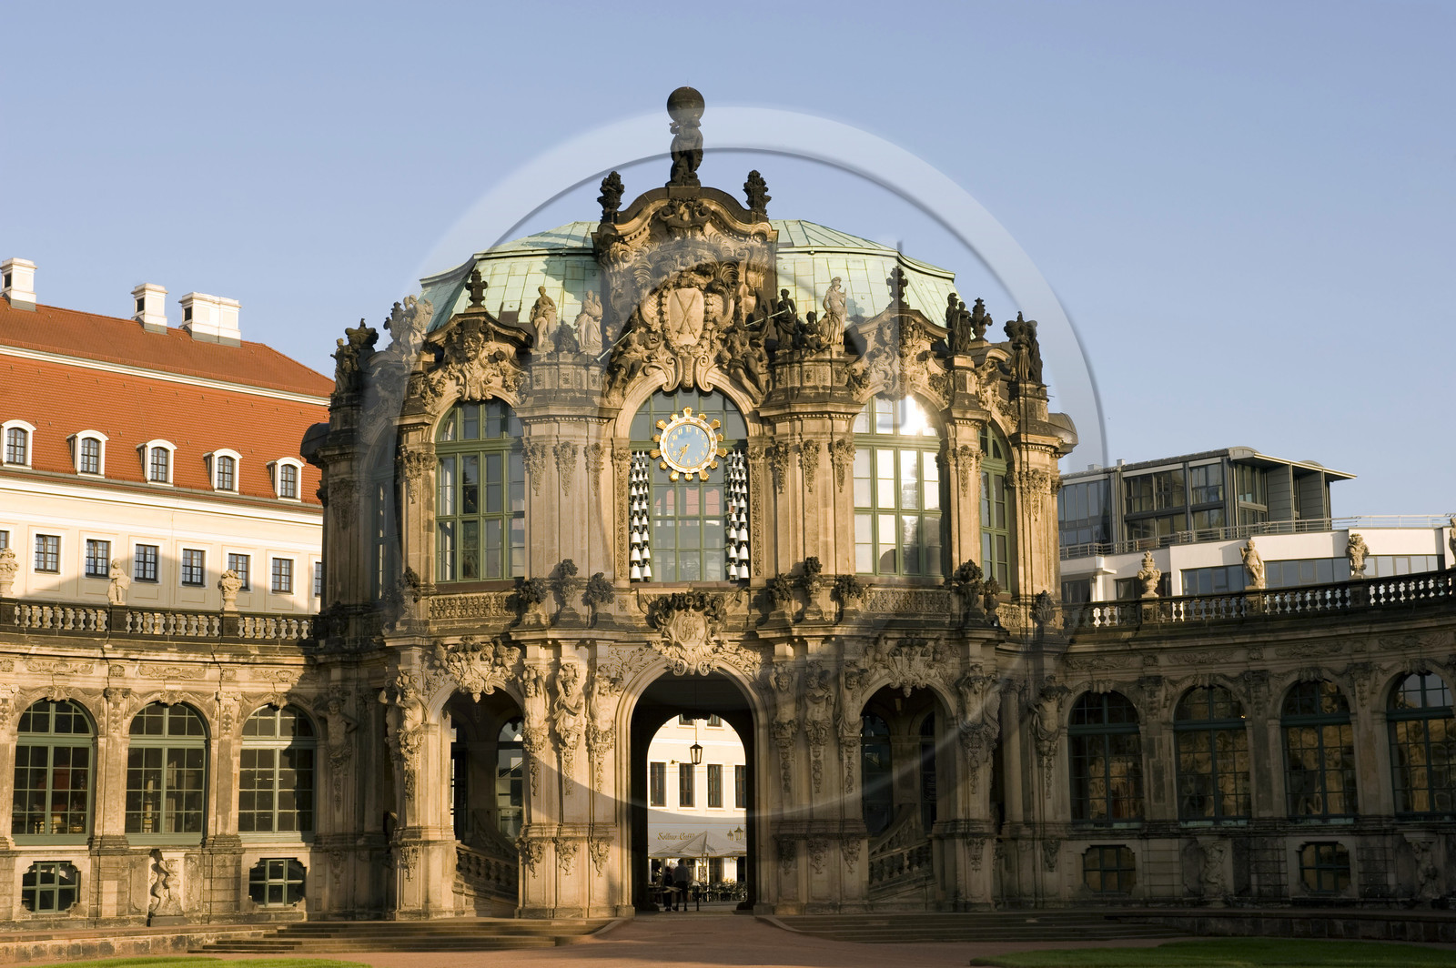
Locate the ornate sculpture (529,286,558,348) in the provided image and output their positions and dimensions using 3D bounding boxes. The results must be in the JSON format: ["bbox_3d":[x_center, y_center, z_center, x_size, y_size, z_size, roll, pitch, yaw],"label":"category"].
[{"bbox_3d":[-5.681,-5.135,69.554,0.786,1.730,0.750,-2,-9,5],"label":"ornate sculpture"}]

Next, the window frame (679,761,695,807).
[{"bbox_3d":[-2.225,16.322,122.985,0.250,2.420,1.120,-9,-13,42],"label":"window frame"}]

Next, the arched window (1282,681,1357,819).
[{"bbox_3d":[18.580,8.365,71.138,2.250,4.200,0.320,-9,-12,41],"label":"arched window"}]

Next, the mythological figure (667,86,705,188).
[{"bbox_3d":[-1.329,-10.843,70.664,1.148,2.910,1.100,-1,-9,0],"label":"mythological figure"}]

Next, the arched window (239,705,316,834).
[{"bbox_3d":[-14.513,9.252,72.901,2.380,4.250,0.300,4,-10,-26],"label":"arched window"}]

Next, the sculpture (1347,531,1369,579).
[{"bbox_3d":[17.999,2.063,64.633,0.655,1.341,0.655,7,-12,-42],"label":"sculpture"}]

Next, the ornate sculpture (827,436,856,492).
[{"bbox_3d":[3.758,-0.675,74.783,0.840,1.750,0.350,2,-10,-15],"label":"ornate sculpture"}]

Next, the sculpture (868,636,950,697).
[{"bbox_3d":[5.874,5.919,73.292,2.520,1.880,0.700,2,-10,-16],"label":"sculpture"}]

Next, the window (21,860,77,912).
[{"bbox_3d":[-21.190,12.580,70.749,1.780,1.570,0.300,8,-13,-42],"label":"window"}]

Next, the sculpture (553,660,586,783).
[{"bbox_3d":[-4.637,6.974,66.369,0.898,3.534,0.750,-1,-9,0],"label":"sculpture"}]

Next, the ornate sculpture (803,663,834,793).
[{"bbox_3d":[2.642,7.201,66.625,0.758,3.752,0.750,0,-9,-3],"label":"ornate sculpture"}]

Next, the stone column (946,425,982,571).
[{"bbox_3d":[7.231,0.423,69.359,0.777,4.511,0.700,4,-10,-28],"label":"stone column"}]

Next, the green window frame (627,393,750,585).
[{"bbox_3d":[-1.202,0.052,69.978,3.628,6.048,0.350,-1,-10,-2],"label":"green window frame"}]

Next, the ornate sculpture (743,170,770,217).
[{"bbox_3d":[0.837,-8.373,65.321,0.739,1.425,0.739,-1,-9,1],"label":"ornate sculpture"}]

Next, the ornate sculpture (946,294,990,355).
[{"bbox_3d":[7.634,-5.040,71.627,1.200,1.780,1.000,2,-10,-15],"label":"ornate sculpture"}]

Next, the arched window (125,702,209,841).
[{"bbox_3d":[-16.633,8.578,67.050,2.467,4.080,0.250,6,-11,-35],"label":"arched window"}]

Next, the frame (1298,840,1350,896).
[{"bbox_3d":[17.072,11.002,64.754,1.582,1.508,0.200,-9,-12,43],"label":"frame"}]

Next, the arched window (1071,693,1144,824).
[{"bbox_3d":[12.090,8.725,72.330,2.300,4.150,0.300,-6,-10,27],"label":"arched window"}]

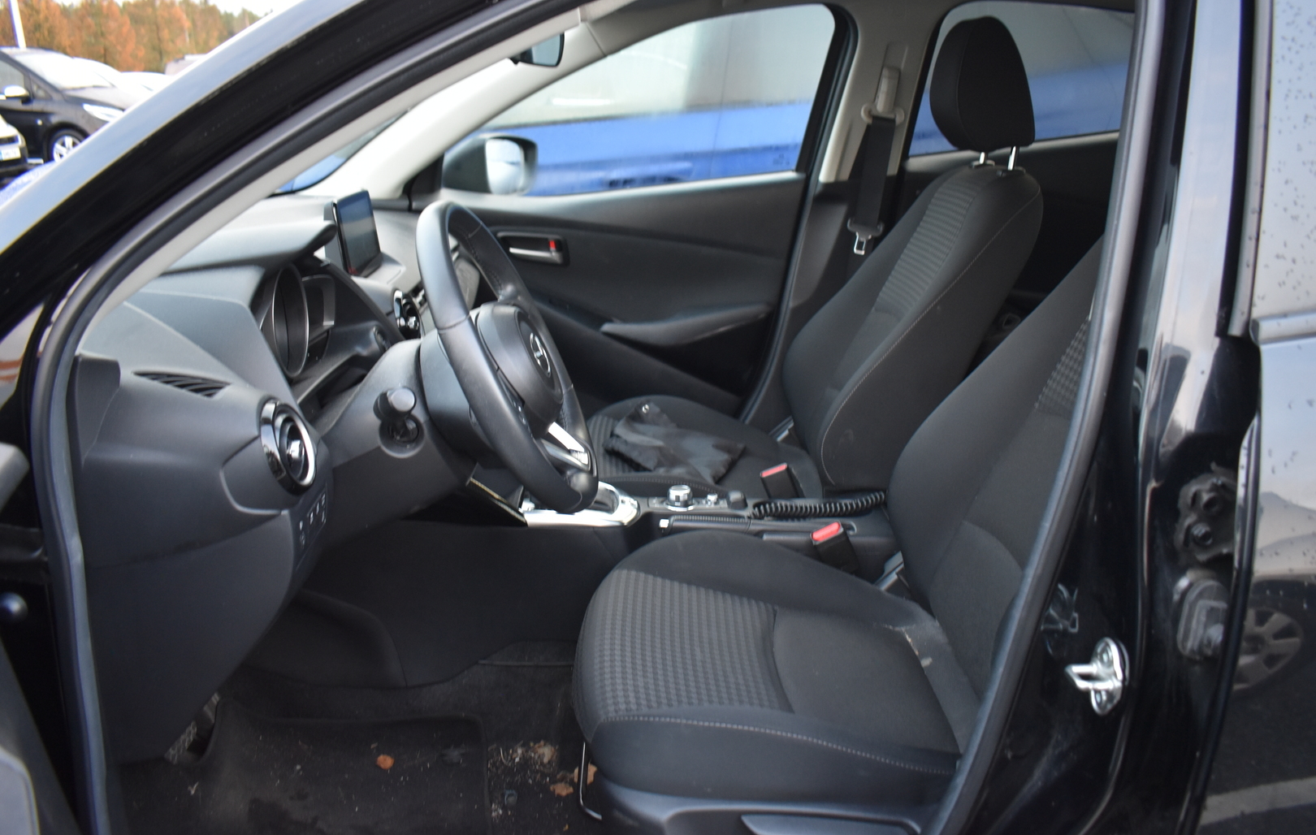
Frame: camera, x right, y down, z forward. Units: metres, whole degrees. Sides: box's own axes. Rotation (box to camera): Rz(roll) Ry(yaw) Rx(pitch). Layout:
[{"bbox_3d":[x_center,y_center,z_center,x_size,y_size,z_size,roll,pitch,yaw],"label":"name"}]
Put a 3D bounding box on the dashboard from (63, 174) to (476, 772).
[{"bbox_3d":[-0.540,-0.071,1.474,0.530,0.520,1.400,0,19,0],"label":"dashboard"}]

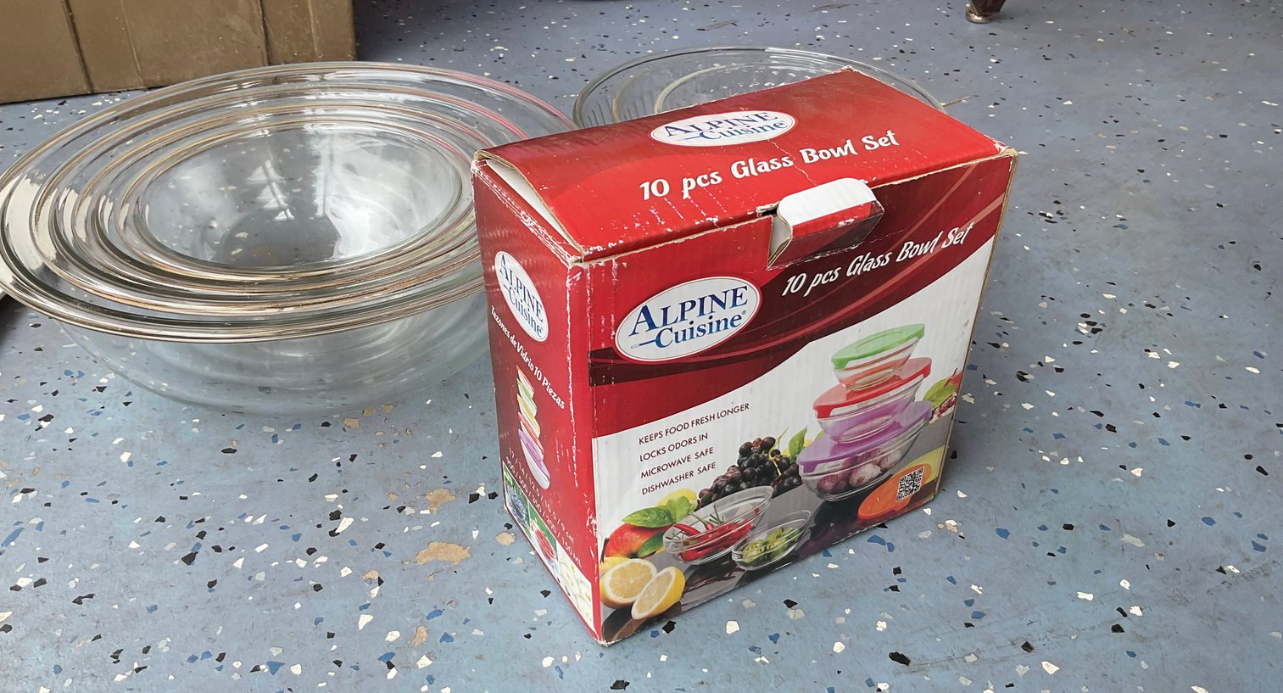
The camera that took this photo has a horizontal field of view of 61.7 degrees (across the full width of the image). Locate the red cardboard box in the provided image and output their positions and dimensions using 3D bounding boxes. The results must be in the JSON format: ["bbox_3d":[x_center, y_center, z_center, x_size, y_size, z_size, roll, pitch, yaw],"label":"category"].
[{"bbox_3d":[0.038,0.000,0.455,0.180,0.179,0.093,-18,40,-25],"label":"red cardboard box"}]

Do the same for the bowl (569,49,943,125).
[{"bbox_3d":[0.071,-0.100,0.667,0.224,0.096,0.224,1,36,-1],"label":"bowl"}]

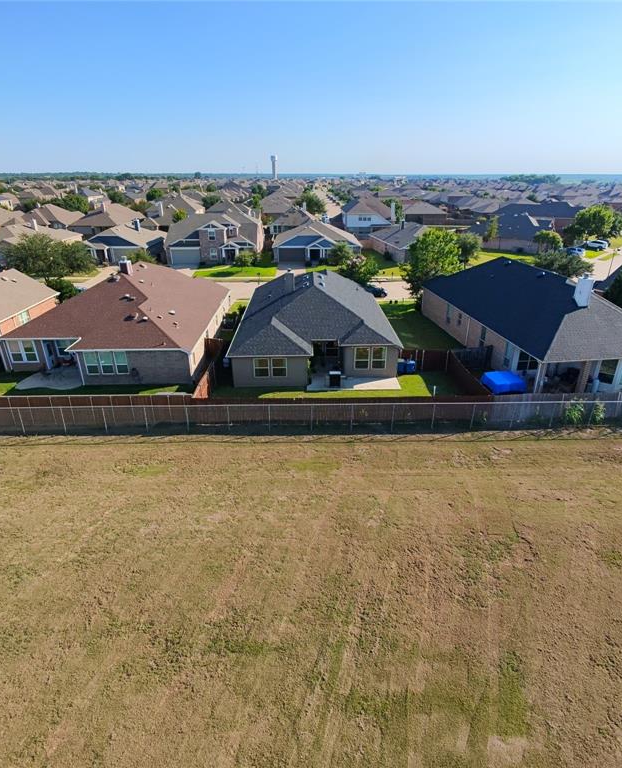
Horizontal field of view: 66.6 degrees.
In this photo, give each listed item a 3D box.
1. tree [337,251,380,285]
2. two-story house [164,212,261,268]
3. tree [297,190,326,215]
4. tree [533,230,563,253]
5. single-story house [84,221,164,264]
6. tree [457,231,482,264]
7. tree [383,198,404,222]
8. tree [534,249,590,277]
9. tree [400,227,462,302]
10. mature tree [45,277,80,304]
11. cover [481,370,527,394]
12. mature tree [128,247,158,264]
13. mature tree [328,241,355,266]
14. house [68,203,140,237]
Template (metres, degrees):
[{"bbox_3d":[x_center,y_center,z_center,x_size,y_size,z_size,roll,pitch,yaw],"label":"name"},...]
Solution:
[{"bbox_3d":[7.140,-17.240,69.470,5.800,4.400,5.800,0,24,0],"label":"tree"},{"bbox_3d":[-18.678,-30.443,94.471,16.200,9.200,21.000,-1,24,-1],"label":"two-story house"},{"bbox_3d":[0.370,-67.790,177.790,10.500,8.900,10.500,0,24,0],"label":"tree"},{"bbox_3d":[47.970,-28.430,94.550,5.400,4.700,5.400,0,24,0],"label":"tree"},{"bbox_3d":[-34.023,-27.359,89.604,12.200,6.200,18.000,0,24,0],"label":"single-story house"},{"bbox_3d":[25.038,-21.668,76.772,4.200,5.700,4.200,0,24,0],"label":"tree"},{"bbox_3d":[21.679,-45.519,128.589,5.800,8.000,5.800,0,24,0],"label":"tree"},{"bbox_3d":[33.324,-15.023,63.340,7.400,6.200,7.400,0,24,0],"label":"tree"},{"bbox_3d":[13.924,-13.909,55.938,7.100,8.300,7.100,0,24,0],"label":"tree"},{"bbox_3d":[-30.770,-11.610,57.790,3.800,3.400,3.800,0,24,0],"label":"mature tree"},{"bbox_3d":[14.122,0.047,34.482,2.500,1.000,2.200,-3,24,-7],"label":"cover"},{"bbox_3d":[-29.269,-22.021,82.114,4.600,3.800,4.600,0,24,0],"label":"mature tree"},{"bbox_3d":[5.260,-21.960,79.960,4.600,4.500,4.600,0,24,0],"label":"mature tree"},{"bbox_3d":[-53.890,-44.140,126.530,12.200,7.000,23.500,0,24,0],"label":"house"}]

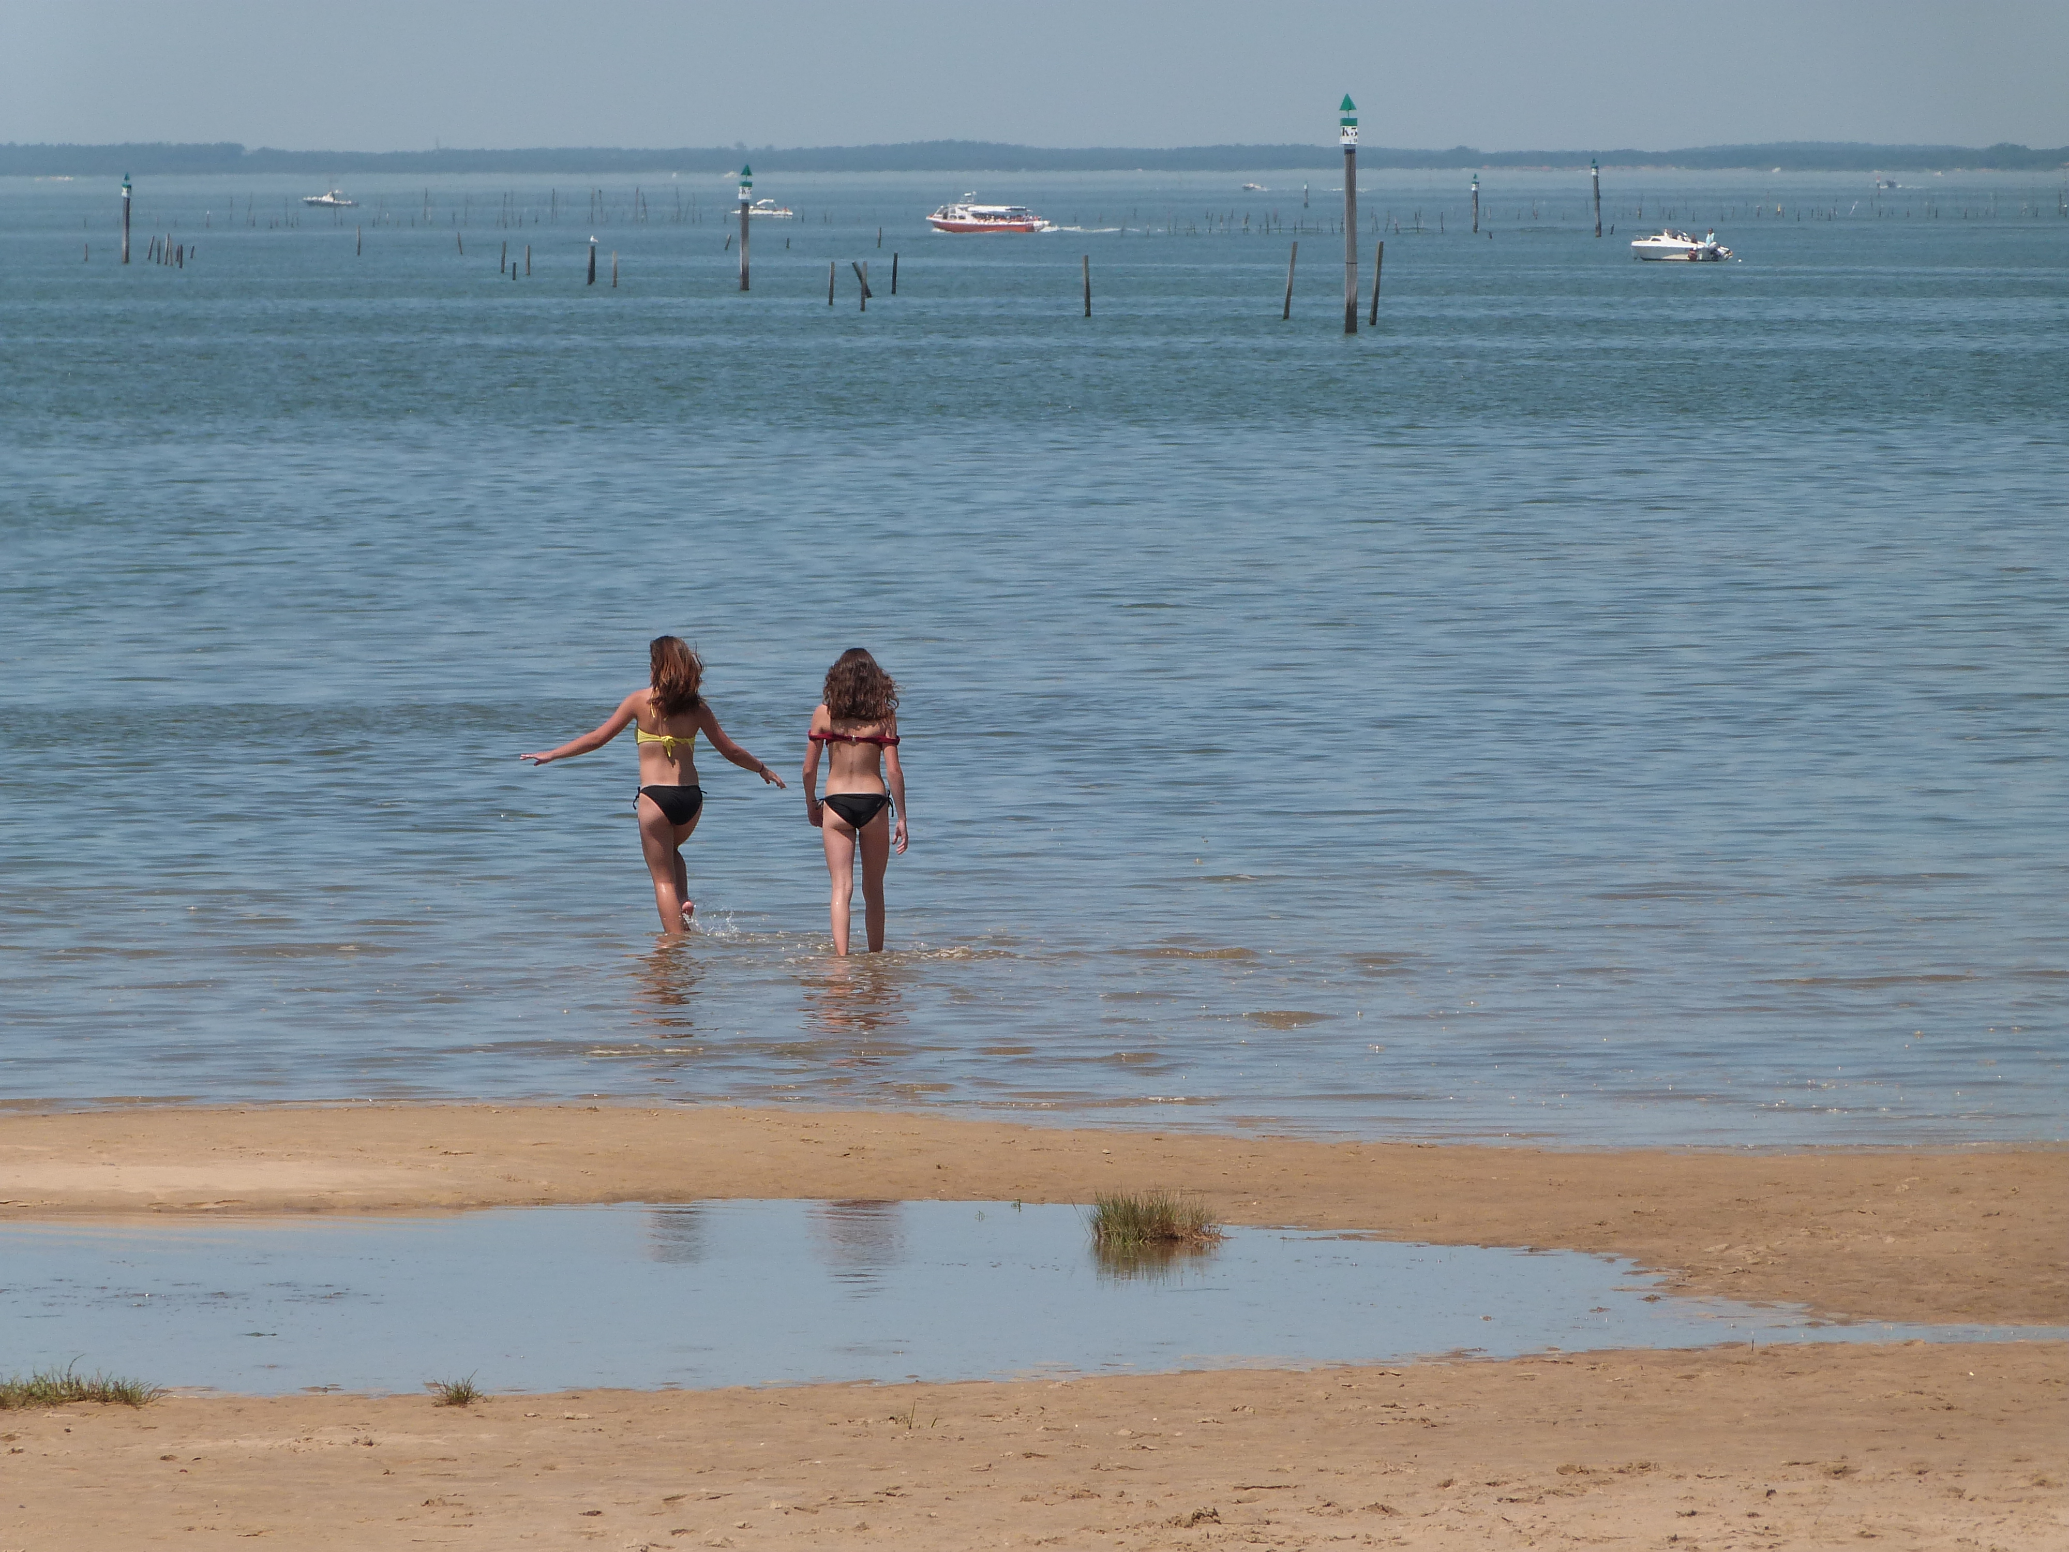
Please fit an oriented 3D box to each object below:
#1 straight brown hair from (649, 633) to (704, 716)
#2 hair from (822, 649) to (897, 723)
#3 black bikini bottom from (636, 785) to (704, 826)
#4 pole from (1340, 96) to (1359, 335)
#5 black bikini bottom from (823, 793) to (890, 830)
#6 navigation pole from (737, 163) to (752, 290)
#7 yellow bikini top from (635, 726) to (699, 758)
[{"bbox_3d":[-1.749,-0.486,109.800,0.265,0.410,0.250,-1,2,-22],"label":"straight brown hair"},{"bbox_3d":[-0.831,-0.431,107.000,0.355,0.360,0.260,0,2,0],"label":"hair"},{"bbox_3d":[-1.781,0.146,109.800,0.325,0.205,0.210,0,2,-11],"label":"black bikini bottom"},{"bbox_3d":[7.994,-14.206,570.000,0.450,6.100,0.450,0,2,0],"label":"pole"},{"bbox_3d":[-0.845,0.169,107.000,0.315,0.185,0.200,0,2,0],"label":"black bikini bottom"},{"bbox_3d":[-10.457,-19.750,810.000,0.450,4.600,0.450,0,2,0],"label":"navigation pole"},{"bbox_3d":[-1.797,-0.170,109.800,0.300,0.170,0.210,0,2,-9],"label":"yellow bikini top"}]

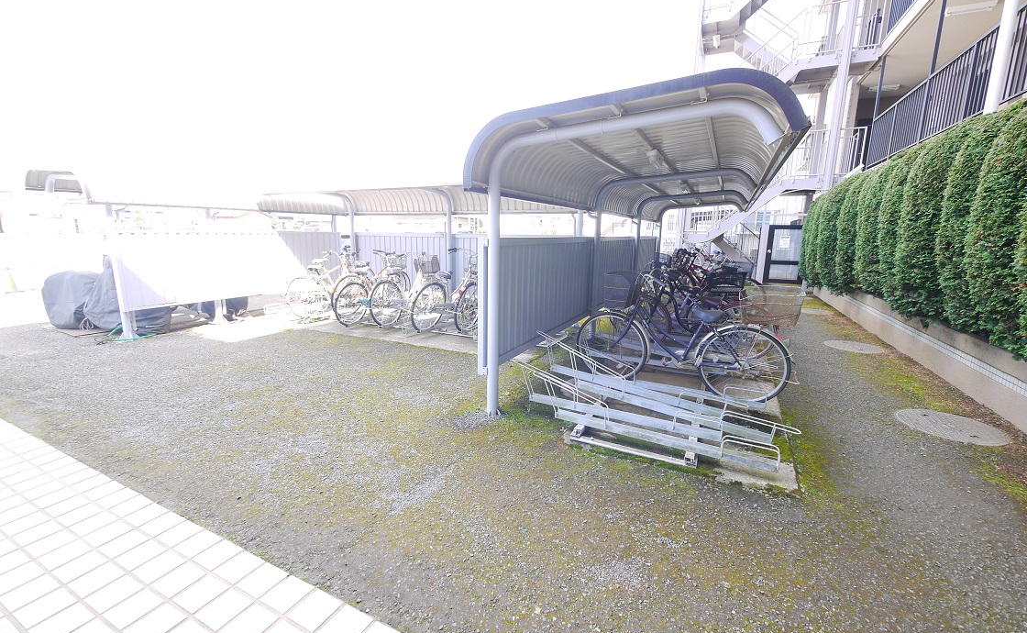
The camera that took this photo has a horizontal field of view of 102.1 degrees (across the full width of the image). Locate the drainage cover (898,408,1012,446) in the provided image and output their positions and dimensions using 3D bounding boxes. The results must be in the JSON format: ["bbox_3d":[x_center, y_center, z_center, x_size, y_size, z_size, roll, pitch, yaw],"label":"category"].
[{"bbox_3d":[3.554,0.902,3.390,0.660,0.030,0.660,-1,11,0],"label":"drainage cover"}]

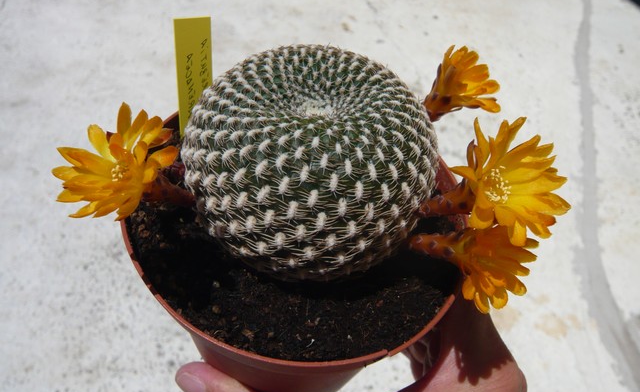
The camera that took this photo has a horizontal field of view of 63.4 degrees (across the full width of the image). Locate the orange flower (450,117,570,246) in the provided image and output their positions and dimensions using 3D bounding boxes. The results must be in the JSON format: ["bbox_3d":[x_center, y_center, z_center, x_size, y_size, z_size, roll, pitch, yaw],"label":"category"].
[{"bbox_3d":[0.068,-0.004,0.181,0.041,0.026,0.041,50,55,-6],"label":"orange flower"}]

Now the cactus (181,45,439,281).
[{"bbox_3d":[-0.003,-0.013,0.183,0.090,0.069,0.090,9,49,0],"label":"cactus"}]

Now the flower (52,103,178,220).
[{"bbox_3d":[-0.071,-0.011,0.183,0.040,0.028,0.042,-42,53,10],"label":"flower"}]

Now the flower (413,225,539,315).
[{"bbox_3d":[0.054,0.025,0.179,0.040,0.032,0.033,19,48,29],"label":"flower"}]

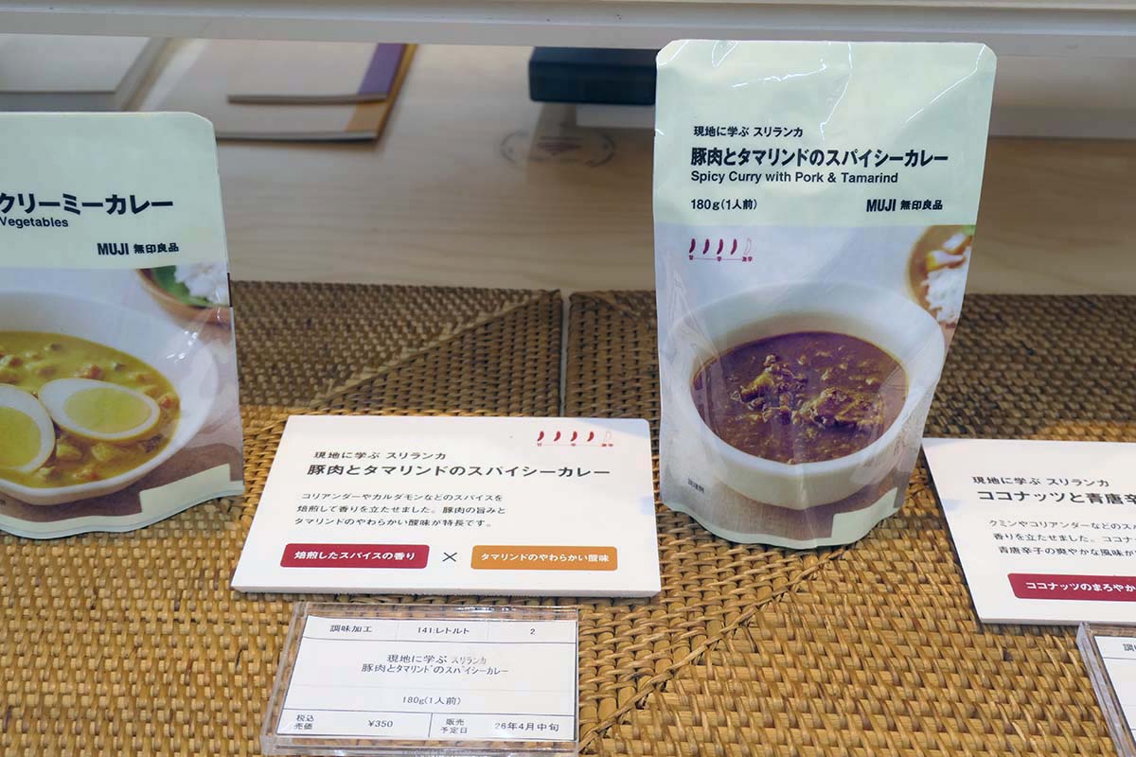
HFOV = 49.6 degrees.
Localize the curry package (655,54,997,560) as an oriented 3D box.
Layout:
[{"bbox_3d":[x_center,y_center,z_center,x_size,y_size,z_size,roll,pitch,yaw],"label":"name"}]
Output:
[{"bbox_3d":[0.085,-0.024,0.437,0.114,0.175,0.056,1,34,2],"label":"curry package"}]

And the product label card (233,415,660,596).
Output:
[{"bbox_3d":[-0.043,0.048,0.484,0.154,0.003,0.104,1,34,0],"label":"product label card"}]

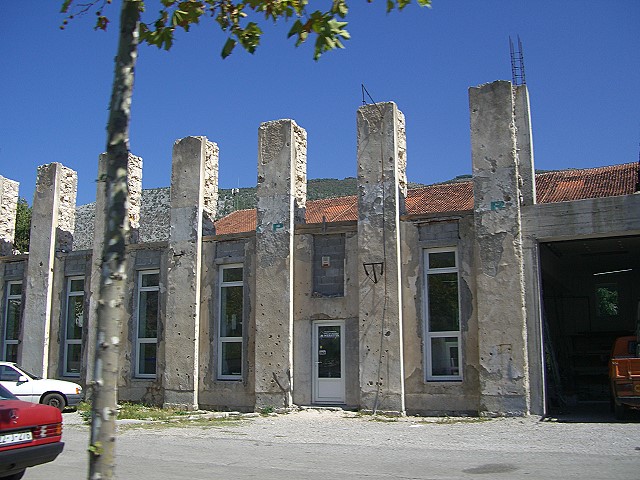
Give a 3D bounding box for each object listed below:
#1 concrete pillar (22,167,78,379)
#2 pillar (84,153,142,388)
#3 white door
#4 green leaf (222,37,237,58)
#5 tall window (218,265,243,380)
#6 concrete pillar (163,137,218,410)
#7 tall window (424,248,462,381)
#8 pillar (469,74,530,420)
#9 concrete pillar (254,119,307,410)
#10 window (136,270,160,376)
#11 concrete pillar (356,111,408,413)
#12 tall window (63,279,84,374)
[{"bbox_3d":[-9.211,1.403,23.963,1.096,8.023,0.893,-5,-11,28],"label":"concrete pillar"},{"bbox_3d":[-6.349,1.133,21.866,1.099,7.700,0.820,-5,-11,25],"label":"pillar"},{"bbox_3d":[0.234,3.195,18.383,0.961,2.140,0.092,-5,-11,28],"label":"white door"},{"bbox_3d":[-0.644,-1.369,5.000,0.100,0.155,0.060,-5,-11,25],"label":"green leaf"},{"bbox_3d":[-2.495,2.319,20.009,0.939,3.262,0.092,-5,-11,28],"label":"tall window"},{"bbox_3d":[-3.815,0.888,21.118,1.096,8.023,0.878,-5,-11,28],"label":"concrete pillar"},{"bbox_3d":[3.007,1.775,16.999,0.927,3.206,0.131,-5,-11,25],"label":"tall window"},{"bbox_3d":[4.352,0.101,16.817,1.096,7.900,0.862,-5,-11,28],"label":"pillar"},{"bbox_3d":[-1.045,0.646,19.394,1.115,7.782,0.902,-5,-11,25],"label":"concrete pillar"},{"bbox_3d":[-5.028,2.476,20.820,0.886,3.136,0.131,-5,-11,25],"label":"window"},{"bbox_3d":[1.657,0.411,18.081,1.123,7.782,0.853,-5,-11,25],"label":"concrete pillar"},{"bbox_3d":[-7.988,2.795,22.905,0.939,3.217,0.092,-5,-11,28],"label":"tall window"}]

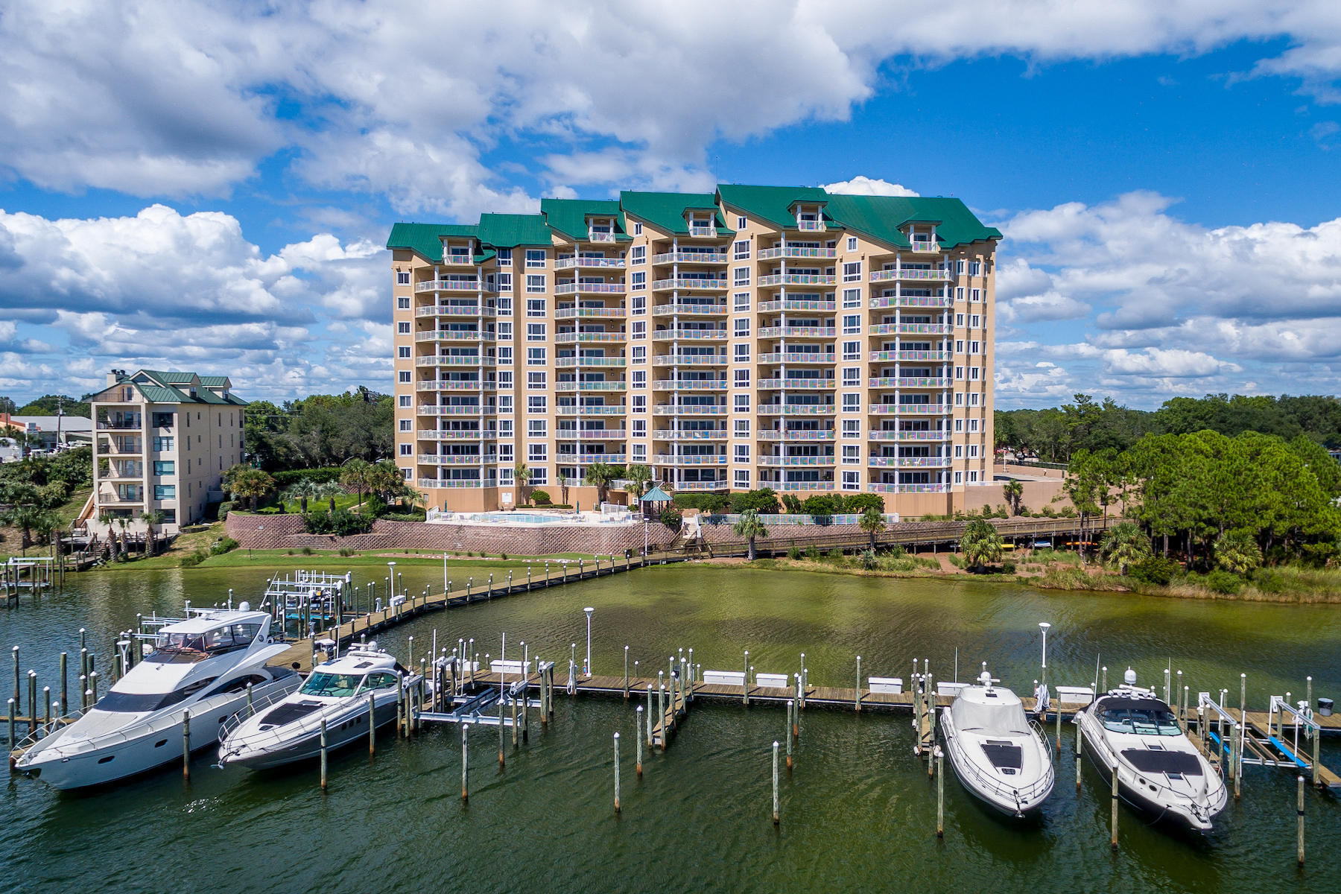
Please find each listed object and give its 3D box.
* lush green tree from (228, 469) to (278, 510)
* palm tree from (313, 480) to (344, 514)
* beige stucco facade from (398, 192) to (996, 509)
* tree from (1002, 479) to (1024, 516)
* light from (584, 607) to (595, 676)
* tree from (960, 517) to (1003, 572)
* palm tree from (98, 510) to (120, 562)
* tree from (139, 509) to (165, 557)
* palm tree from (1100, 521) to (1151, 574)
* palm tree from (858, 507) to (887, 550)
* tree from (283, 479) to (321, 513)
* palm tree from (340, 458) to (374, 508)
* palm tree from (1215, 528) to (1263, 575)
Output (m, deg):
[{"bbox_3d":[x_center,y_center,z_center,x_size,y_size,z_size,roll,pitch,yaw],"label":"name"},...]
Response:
[{"bbox_3d":[-47.914,5.022,85.500,5.132,4.892,5.132,0,2,0],"label":"lush green tree"},{"bbox_3d":[-39.087,5.740,85.000,3.362,3.750,3.362,0,2,0],"label":"palm tree"},{"bbox_3d":[2.536,-12.071,96.409,73.500,39.500,20.000,0,2,4],"label":"beige stucco facade"},{"bbox_3d":[38.903,5.773,84.600,2.500,4.170,2.500,0,2,0],"label":"tree"},{"bbox_3d":[-4.447,10.676,40.800,0.550,3.790,0.550,0,2,0],"label":"light"},{"bbox_3d":[29.938,9.546,71.800,4.114,5.049,4.114,0,2,0],"label":"tree"},{"bbox_3d":[-57.286,9.035,76.000,2.250,5.240,2.250,0,2,0],"label":"palm tree"},{"bbox_3d":[-54.853,9.146,78.800,2.687,4.889,2.687,0,2,0],"label":"tree"},{"bbox_3d":[40.633,8.981,66.500,4.500,4.860,4.400,0,2,0],"label":"palm tree"},{"bbox_3d":[20.627,8.340,76.000,2.900,4.490,2.900,0,2,0],"label":"palm tree"},{"bbox_3d":[-41.769,5.587,84.500,4.149,3.961,4.149,0,2,0],"label":"tree"},{"bbox_3d":[-37.064,4.271,88.000,3.800,5.820,3.800,0,2,0],"label":"palm tree"},{"bbox_3d":[50.686,9.543,66.500,4.082,4.401,4.082,0,2,0],"label":"palm tree"}]

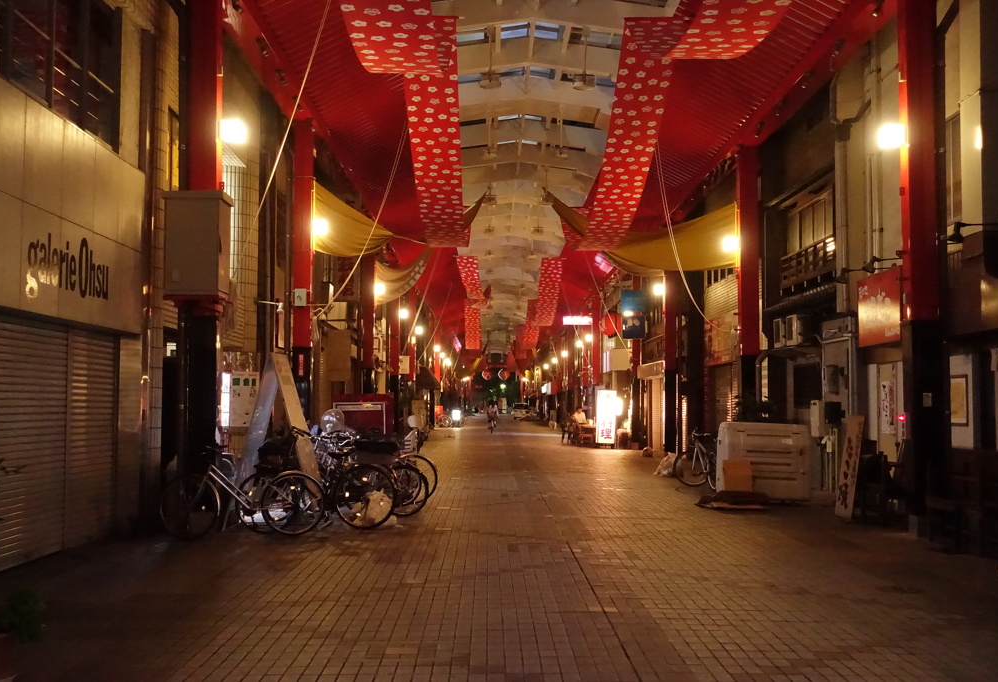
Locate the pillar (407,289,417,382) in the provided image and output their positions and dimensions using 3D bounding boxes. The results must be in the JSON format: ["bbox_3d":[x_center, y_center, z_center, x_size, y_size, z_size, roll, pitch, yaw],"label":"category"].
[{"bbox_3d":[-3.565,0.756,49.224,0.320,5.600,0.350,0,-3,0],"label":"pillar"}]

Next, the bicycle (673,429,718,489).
[{"bbox_3d":[3.454,1.994,19.875,0.550,1.000,1.650,1,-3,-19],"label":"bicycle"}]

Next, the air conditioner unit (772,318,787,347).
[{"bbox_3d":[5.090,-0.123,21.200,0.280,0.550,0.720,0,-3,0],"label":"air conditioner unit"}]

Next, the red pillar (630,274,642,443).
[{"bbox_3d":[4.299,0.378,37.251,0.340,5.800,0.340,0,-3,0],"label":"red pillar"}]

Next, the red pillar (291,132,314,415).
[{"bbox_3d":[-3.283,-0.526,19.952,0.310,6.000,0.340,0,-3,0],"label":"red pillar"}]

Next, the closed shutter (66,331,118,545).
[{"bbox_3d":[-4.216,0.985,12.390,0.100,2.200,1.500,0,-3,0],"label":"closed shutter"}]

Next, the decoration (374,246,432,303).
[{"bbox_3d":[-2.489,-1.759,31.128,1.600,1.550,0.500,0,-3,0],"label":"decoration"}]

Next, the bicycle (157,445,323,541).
[{"bbox_3d":[-2.760,1.616,12.784,1.800,1.000,0.570,2,-3,-25],"label":"bicycle"}]

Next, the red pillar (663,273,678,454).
[{"bbox_3d":[4.489,0.164,31.132,0.310,5.600,0.340,0,-3,0],"label":"red pillar"}]

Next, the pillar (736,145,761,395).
[{"bbox_3d":[4.399,-0.460,21.045,0.360,5.950,0.360,0,-3,0],"label":"pillar"}]

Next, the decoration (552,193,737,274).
[{"bbox_3d":[2.534,-1.890,20.800,3.300,1.400,0.900,0,-3,0],"label":"decoration"}]

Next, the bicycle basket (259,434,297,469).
[{"bbox_3d":[-2.470,1.218,13.255,0.320,0.340,0.370,2,-3,-25],"label":"bicycle basket"}]

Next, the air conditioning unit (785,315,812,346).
[{"bbox_3d":[5.140,-0.148,20.431,0.280,0.550,0.770,0,-3,0],"label":"air conditioning unit"}]

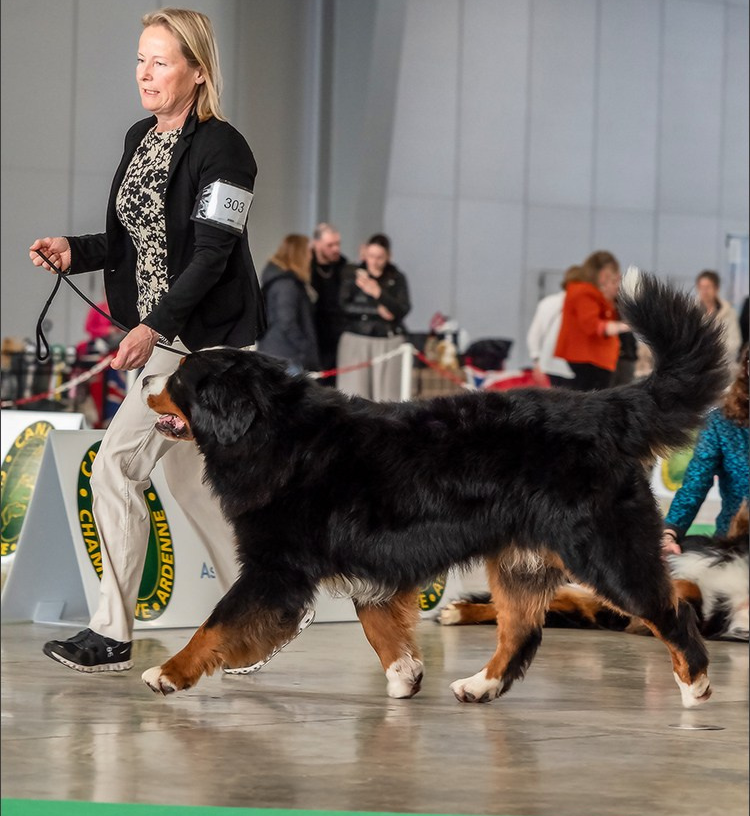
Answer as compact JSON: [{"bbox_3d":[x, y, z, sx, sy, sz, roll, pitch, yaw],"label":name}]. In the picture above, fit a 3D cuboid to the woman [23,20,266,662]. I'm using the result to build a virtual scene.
[{"bbox_3d":[-0.490,-0.162,10.150,0.740,1.600,0.540,1,1,-21],"label":"woman"}]

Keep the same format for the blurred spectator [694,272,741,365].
[{"bbox_3d":[2.675,-0.301,34.007,0.500,1.615,0.340,2,1,9],"label":"blurred spectator"}]

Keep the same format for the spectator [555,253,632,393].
[{"bbox_3d":[1.448,-0.271,28.507,0.460,1.587,0.500,2,1,16],"label":"spectator"}]

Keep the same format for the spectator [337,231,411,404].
[{"bbox_3d":[-0.026,-0.341,28.207,0.500,1.652,0.360,2,1,12],"label":"spectator"}]

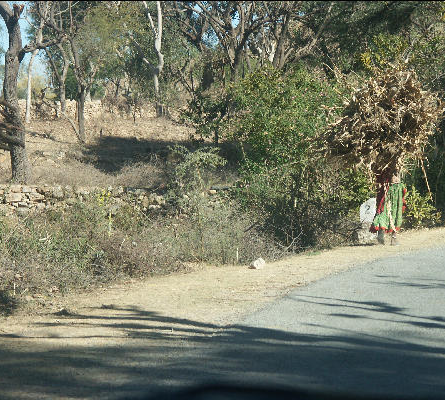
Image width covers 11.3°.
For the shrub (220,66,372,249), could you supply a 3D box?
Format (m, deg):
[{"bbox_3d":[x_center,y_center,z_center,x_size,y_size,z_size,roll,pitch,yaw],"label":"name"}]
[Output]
[{"bbox_3d":[1.185,-0.680,36.000,2.400,2.914,2.300,0,1,0],"label":"shrub"}]

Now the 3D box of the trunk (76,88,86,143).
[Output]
[{"bbox_3d":[-3.574,-2.142,57.000,0.240,1.369,0.220,0,1,0],"label":"trunk"}]

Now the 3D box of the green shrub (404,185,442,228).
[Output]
[{"bbox_3d":[3.558,0.116,40.000,0.720,0.783,0.700,0,1,0],"label":"green shrub"}]

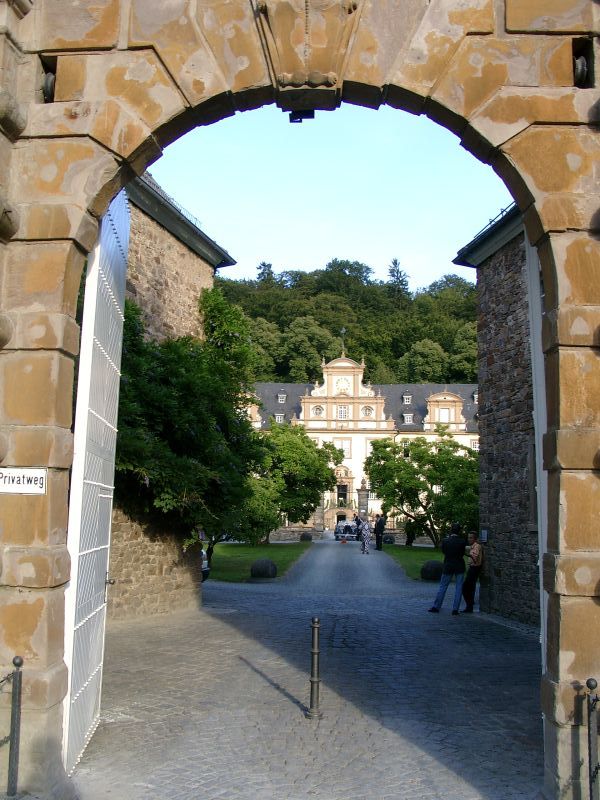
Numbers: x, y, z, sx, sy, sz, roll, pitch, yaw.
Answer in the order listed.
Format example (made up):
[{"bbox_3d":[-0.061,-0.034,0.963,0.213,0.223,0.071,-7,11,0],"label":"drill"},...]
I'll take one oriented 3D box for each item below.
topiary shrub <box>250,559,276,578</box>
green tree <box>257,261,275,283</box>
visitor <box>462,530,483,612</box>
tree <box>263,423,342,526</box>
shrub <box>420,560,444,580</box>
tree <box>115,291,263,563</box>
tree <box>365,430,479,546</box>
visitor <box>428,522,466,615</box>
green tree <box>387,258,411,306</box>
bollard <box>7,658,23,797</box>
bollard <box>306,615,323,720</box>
[{"bbox_3d":[-1.078,4.997,23.200,0.760,0.620,0.740,1,-9,0],"label":"topiary shrub"},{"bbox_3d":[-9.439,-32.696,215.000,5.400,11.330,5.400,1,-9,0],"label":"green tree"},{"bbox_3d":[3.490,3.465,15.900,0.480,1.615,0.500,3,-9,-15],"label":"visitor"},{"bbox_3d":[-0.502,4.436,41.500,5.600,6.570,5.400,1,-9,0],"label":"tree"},{"bbox_3d":[3.893,4.998,23.000,0.740,0.585,0.740,1,-9,0],"label":"shrub"},{"bbox_3d":[-2.692,0.813,18.800,3.500,6.800,3.700,1,-9,0],"label":"tree"},{"bbox_3d":[6.600,4.644,41.000,6.600,6.070,6.000,1,-9,0],"label":"tree"},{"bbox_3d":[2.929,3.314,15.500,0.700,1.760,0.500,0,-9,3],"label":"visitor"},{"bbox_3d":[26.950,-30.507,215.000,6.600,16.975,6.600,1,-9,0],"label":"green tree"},{"bbox_3d":[-1.868,2.143,5.150,0.075,0.865,0.075,1,-9,0],"label":"bollard"},{"bbox_3d":[0.132,2.439,7.150,0.140,0.900,0.140,1,-9,0],"label":"bollard"}]

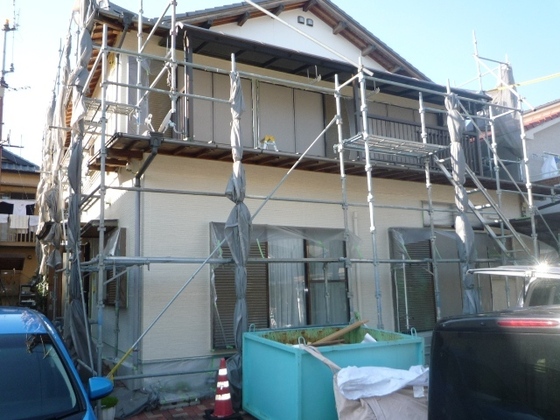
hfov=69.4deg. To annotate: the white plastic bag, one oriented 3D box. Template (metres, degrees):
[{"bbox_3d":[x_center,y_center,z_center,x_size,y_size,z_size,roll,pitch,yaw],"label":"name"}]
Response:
[{"bbox_3d":[1.000,1.650,3.900,0.860,0.230,0.450,1,-10,-17],"label":"white plastic bag"}]

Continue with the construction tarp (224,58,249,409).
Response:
[{"bbox_3d":[-0.600,0.220,5.710,0.330,4.800,0.290,2,-10,-24],"label":"construction tarp"}]

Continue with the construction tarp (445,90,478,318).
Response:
[{"bbox_3d":[3.000,0.150,6.620,0.280,4.350,0.280,2,-10,-24],"label":"construction tarp"}]

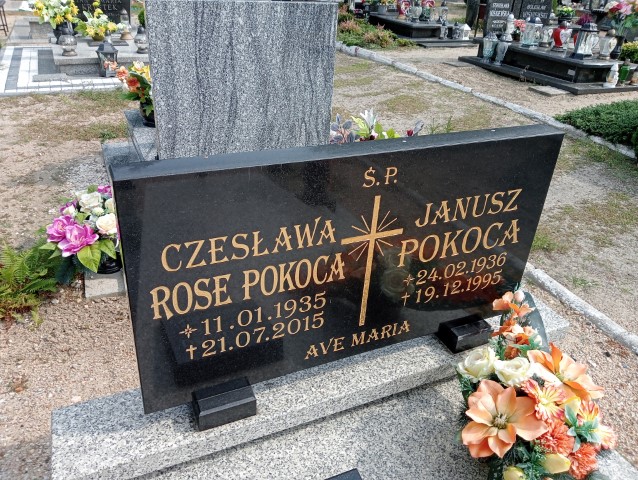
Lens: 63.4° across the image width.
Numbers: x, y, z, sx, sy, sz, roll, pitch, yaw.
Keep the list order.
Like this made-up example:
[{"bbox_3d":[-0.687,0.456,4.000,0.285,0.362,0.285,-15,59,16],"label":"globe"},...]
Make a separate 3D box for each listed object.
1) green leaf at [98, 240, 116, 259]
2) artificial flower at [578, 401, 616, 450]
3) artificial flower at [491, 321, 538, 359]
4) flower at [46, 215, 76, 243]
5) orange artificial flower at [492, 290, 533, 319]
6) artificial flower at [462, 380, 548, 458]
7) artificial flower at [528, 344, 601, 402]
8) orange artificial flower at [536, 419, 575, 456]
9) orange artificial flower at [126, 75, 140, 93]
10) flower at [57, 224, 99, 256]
[{"bbox_3d":[-0.801,0.032,1.956,0.068,0.080,0.045,-9,3,-22],"label":"green leaf"},{"bbox_3d":[0.654,0.437,1.217,0.095,0.050,0.100,8,47,-31],"label":"artificial flower"},{"bbox_3d":[0.489,0.248,1.286,0.112,0.090,0.080,16,-4,23],"label":"artificial flower"},{"bbox_3d":[-0.964,-0.043,1.941,0.125,0.105,0.080,-12,6,-26],"label":"flower"},{"bbox_3d":[0.601,0.199,1.597,0.120,0.070,0.075,-10,31,-24],"label":"orange artificial flower"},{"bbox_3d":[0.431,0.415,1.193,0.195,0.090,0.185,11,67,12],"label":"artificial flower"},{"bbox_3d":[0.609,0.328,1.287,0.190,0.090,0.170,-1,31,-28],"label":"artificial flower"},{"bbox_3d":[0.482,0.404,1.058,0.085,0.082,0.055,21,-10,29],"label":"orange artificial flower"},{"bbox_3d":[-0.934,-0.788,2.600,0.070,0.050,0.080,12,59,14],"label":"orange artificial flower"},{"bbox_3d":[-0.890,0.002,1.912,0.148,0.118,0.090,-11,5,-25],"label":"flower"}]

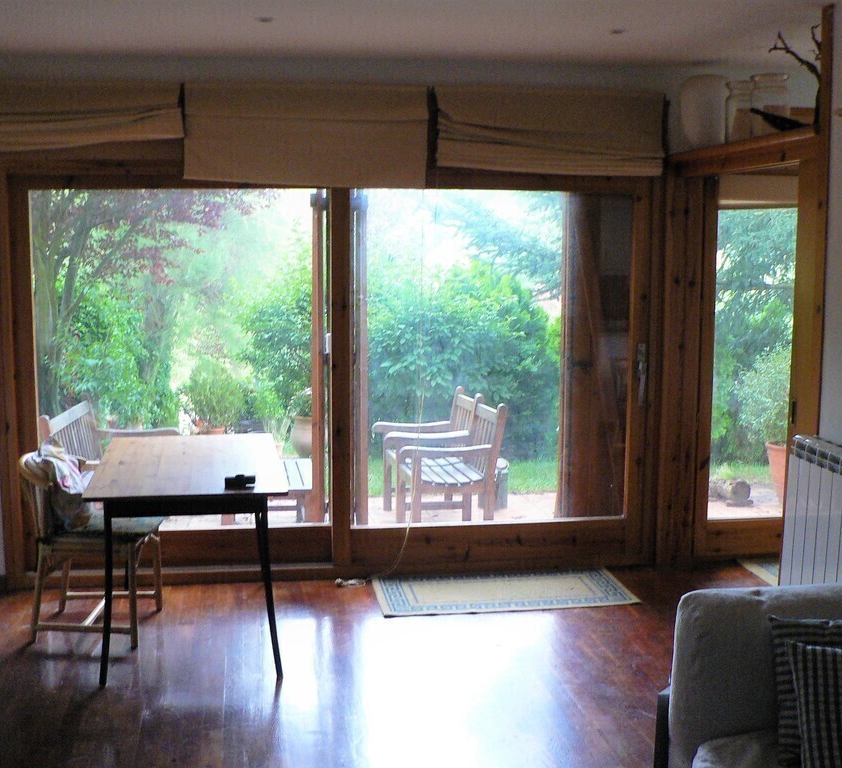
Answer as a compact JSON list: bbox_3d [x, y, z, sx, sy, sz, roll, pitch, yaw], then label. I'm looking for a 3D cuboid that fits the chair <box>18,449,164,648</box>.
[{"bbox_3d":[-1.443,0.660,4.643,0.500,0.830,0.470,0,8,2],"label":"chair"}]

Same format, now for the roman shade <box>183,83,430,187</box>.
[{"bbox_3d":[-0.538,-1.168,5.044,1.144,0.466,0.100,-1,8,-7],"label":"roman shade"}]

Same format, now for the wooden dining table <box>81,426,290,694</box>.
[{"bbox_3d":[-1.001,0.701,4.669,0.768,0.742,1.302,-1,8,-11],"label":"wooden dining table"}]

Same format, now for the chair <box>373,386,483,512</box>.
[{"bbox_3d":[0.045,0.494,7.440,0.670,0.900,0.540,-2,8,-13],"label":"chair"}]

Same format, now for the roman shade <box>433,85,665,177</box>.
[{"bbox_3d":[0.625,-1.221,5.190,1.144,0.411,0.100,-1,8,-7],"label":"roman shade"}]

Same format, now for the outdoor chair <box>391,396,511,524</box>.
[{"bbox_3d":[0.157,0.555,6.975,0.670,0.900,0.540,-2,8,-13],"label":"outdoor chair"}]

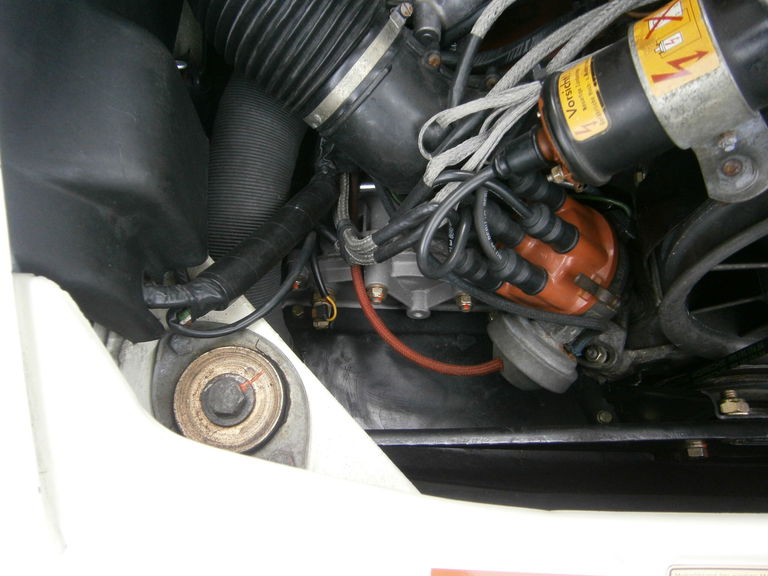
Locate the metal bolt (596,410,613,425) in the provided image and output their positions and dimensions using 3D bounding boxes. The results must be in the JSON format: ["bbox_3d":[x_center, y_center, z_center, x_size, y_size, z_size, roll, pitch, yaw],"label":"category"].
[{"bbox_3d":[0.166,0.098,0.435,0.011,0.007,0.011,1,72,-3],"label":"metal bolt"}]

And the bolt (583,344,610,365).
[{"bbox_3d":[0.163,0.051,0.445,0.015,0.011,0.015,-12,68,35],"label":"bolt"}]

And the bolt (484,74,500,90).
[{"bbox_3d":[0.092,-0.175,0.490,0.013,0.013,0.009,0,27,0],"label":"bolt"}]

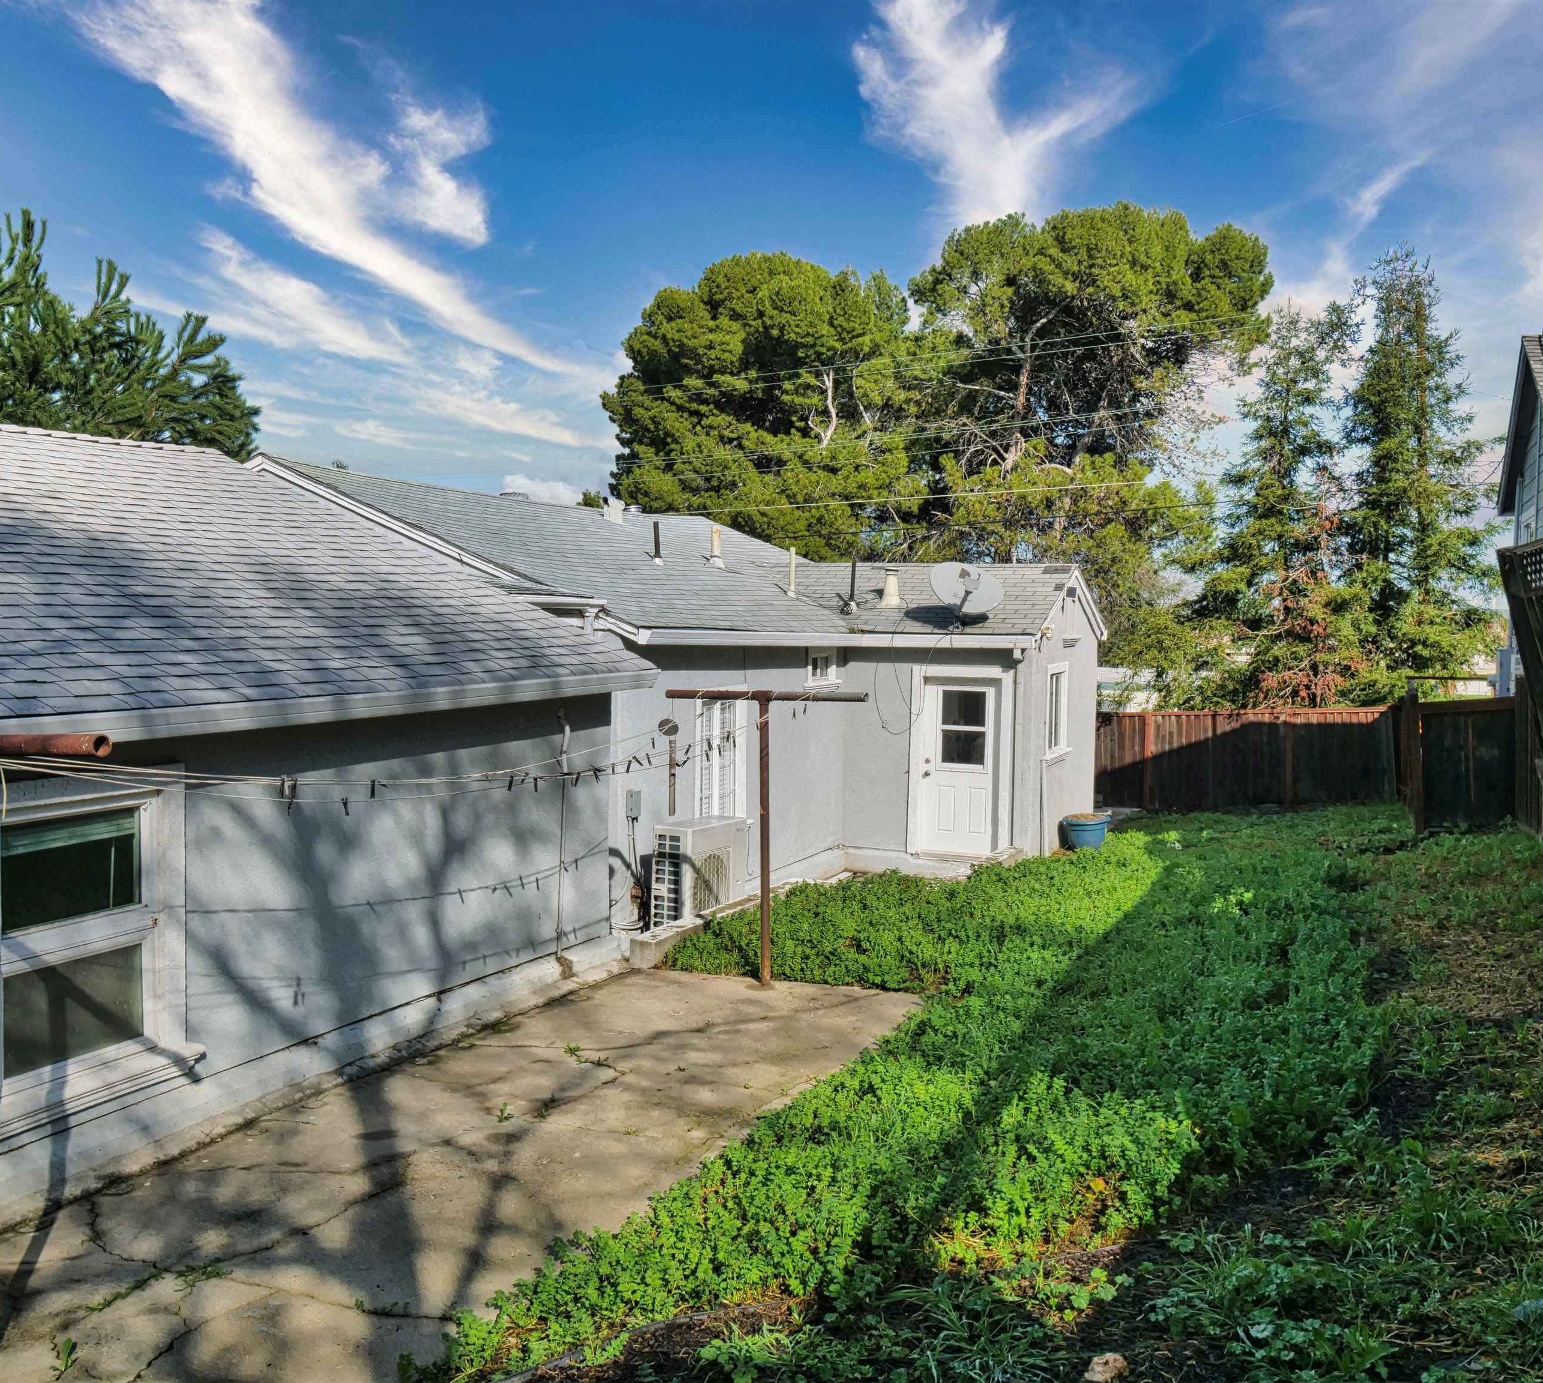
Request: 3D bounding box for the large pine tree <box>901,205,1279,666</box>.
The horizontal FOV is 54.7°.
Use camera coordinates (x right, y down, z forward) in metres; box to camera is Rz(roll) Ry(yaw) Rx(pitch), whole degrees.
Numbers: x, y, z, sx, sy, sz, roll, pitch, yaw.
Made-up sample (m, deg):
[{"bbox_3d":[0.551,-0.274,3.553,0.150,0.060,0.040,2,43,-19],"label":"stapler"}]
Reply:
[{"bbox_3d":[9.900,-6.600,46.500,11.400,17.200,10.800,0,3,0],"label":"large pine tree"}]

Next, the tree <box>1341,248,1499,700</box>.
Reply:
[{"bbox_3d":[14.700,-3.800,34.000,3.700,12.400,3.700,0,3,0],"label":"tree"}]

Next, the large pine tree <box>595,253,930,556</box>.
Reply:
[{"bbox_3d":[-0.100,-6.300,47.500,10.300,15.800,10.000,0,3,0],"label":"large pine tree"}]

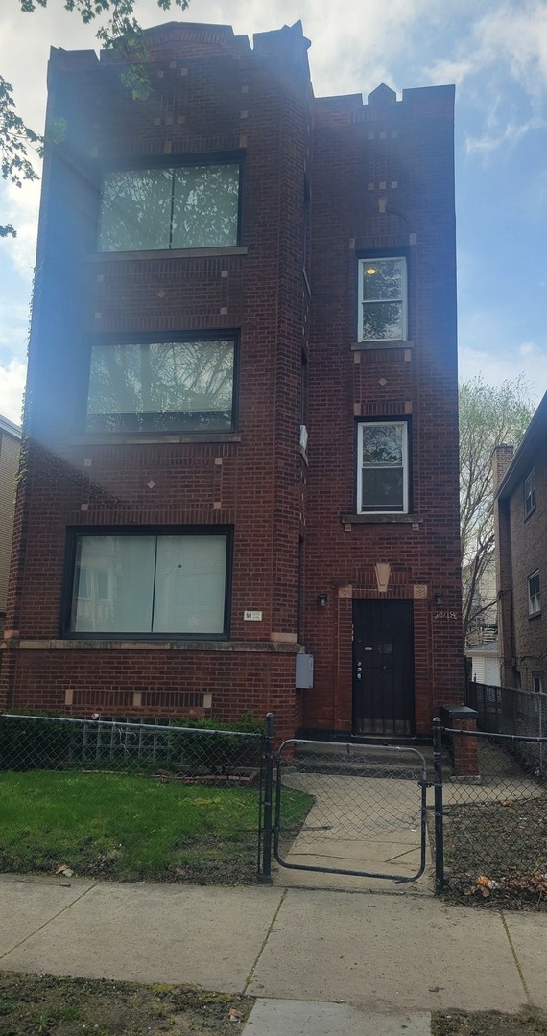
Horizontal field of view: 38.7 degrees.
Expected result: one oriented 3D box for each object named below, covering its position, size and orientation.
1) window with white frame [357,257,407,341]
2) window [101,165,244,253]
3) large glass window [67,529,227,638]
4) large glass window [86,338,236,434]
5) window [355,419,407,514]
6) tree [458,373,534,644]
[{"bbox_3d":[1.809,-3.645,12.966,0.806,1.488,0.120,0,-11,8],"label":"window with white frame"},{"bbox_3d":[-1.653,-4.920,12.229,2.290,1.567,0.120,0,-11,8],"label":"window"},{"bbox_3d":[-1.822,0.935,11.129,2.427,1.549,0.120,0,-11,8],"label":"large glass window"},{"bbox_3d":[-1.697,-1.975,11.670,2.321,1.505,0.120,0,-11,8],"label":"large glass window"},{"bbox_3d":[1.743,-0.802,12.429,0.796,1.517,0.120,0,-11,8],"label":"window"},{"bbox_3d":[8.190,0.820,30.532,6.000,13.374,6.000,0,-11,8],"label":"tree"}]

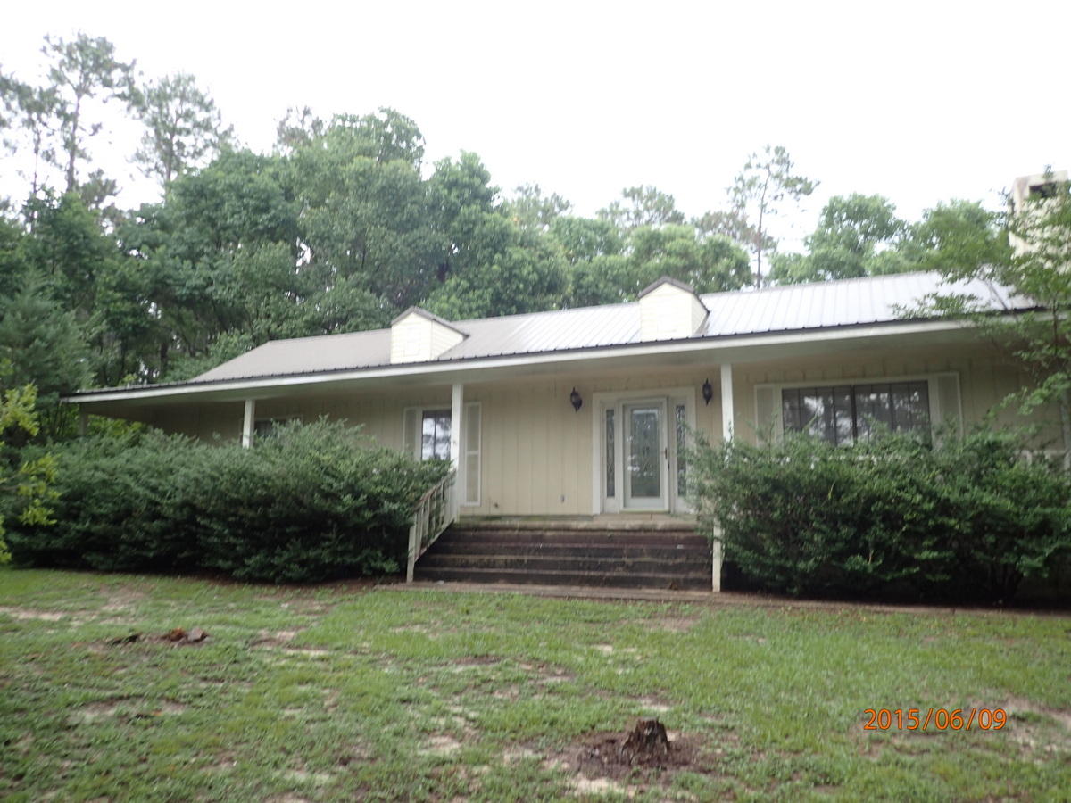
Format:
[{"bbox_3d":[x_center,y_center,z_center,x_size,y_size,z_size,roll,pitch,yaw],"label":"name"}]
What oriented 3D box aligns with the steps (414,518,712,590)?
[{"bbox_3d":[0.500,2.294,11.704,4.538,0.917,1.279,-4,-11,24],"label":"steps"}]

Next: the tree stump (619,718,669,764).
[{"bbox_3d":[0.594,1.839,4.200,0.250,0.200,0.240,1,-10,0],"label":"tree stump"}]

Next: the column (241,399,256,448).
[{"bbox_3d":[-5.747,1.183,15.417,0.145,2.402,0.145,-4,-11,24],"label":"column"}]

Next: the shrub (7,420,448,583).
[{"bbox_3d":[-5.965,1.868,14.118,9.185,2.508,2.138,-4,-11,24],"label":"shrub"}]

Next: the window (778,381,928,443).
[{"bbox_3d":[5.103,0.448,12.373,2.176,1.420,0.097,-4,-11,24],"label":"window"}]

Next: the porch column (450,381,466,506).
[{"bbox_3d":[-1.364,0.900,13.501,0.145,2.402,0.145,-4,-11,24],"label":"porch column"}]

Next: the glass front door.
[{"bbox_3d":[1.924,0.958,13.708,0.860,1.954,0.078,-4,-11,24],"label":"glass front door"}]

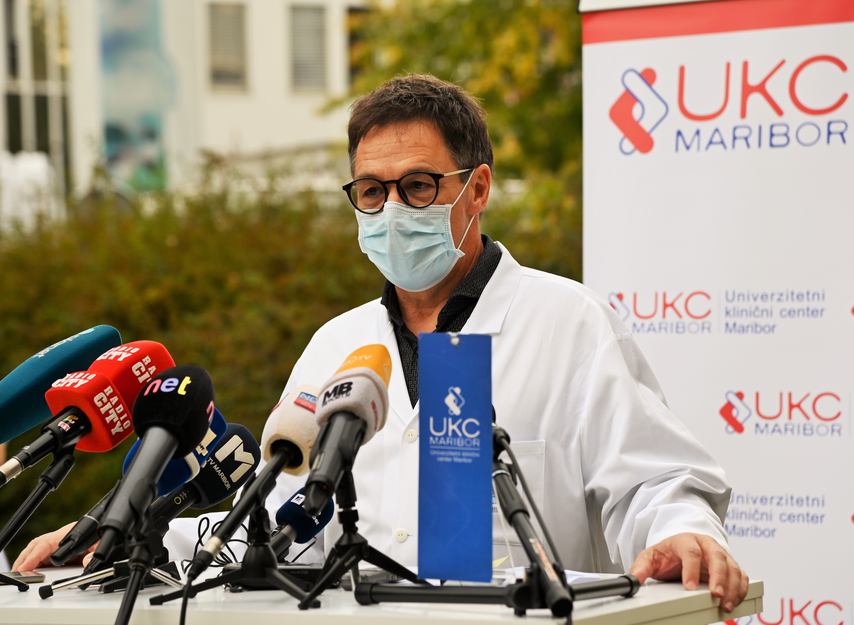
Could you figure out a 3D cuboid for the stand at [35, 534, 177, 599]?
[{"bbox_3d":[-0.363,0.289,3.627,0.172,0.085,0.189,0,-1,5],"label":"stand"}]

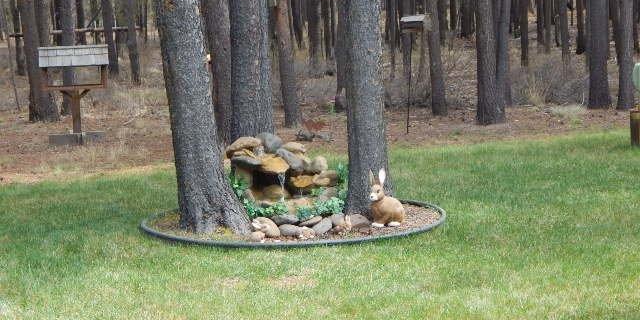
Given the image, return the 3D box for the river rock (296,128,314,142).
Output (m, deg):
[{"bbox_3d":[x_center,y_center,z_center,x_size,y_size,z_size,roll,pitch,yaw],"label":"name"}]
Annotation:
[{"bbox_3d":[-0.166,-0.280,14.600,0.210,0.140,0.160,-2,7,0],"label":"river rock"}]

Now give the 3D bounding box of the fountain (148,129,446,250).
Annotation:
[{"bbox_3d":[-0.188,0.111,9.525,2.320,0.680,2.250,-2,7,-2],"label":"fountain"}]

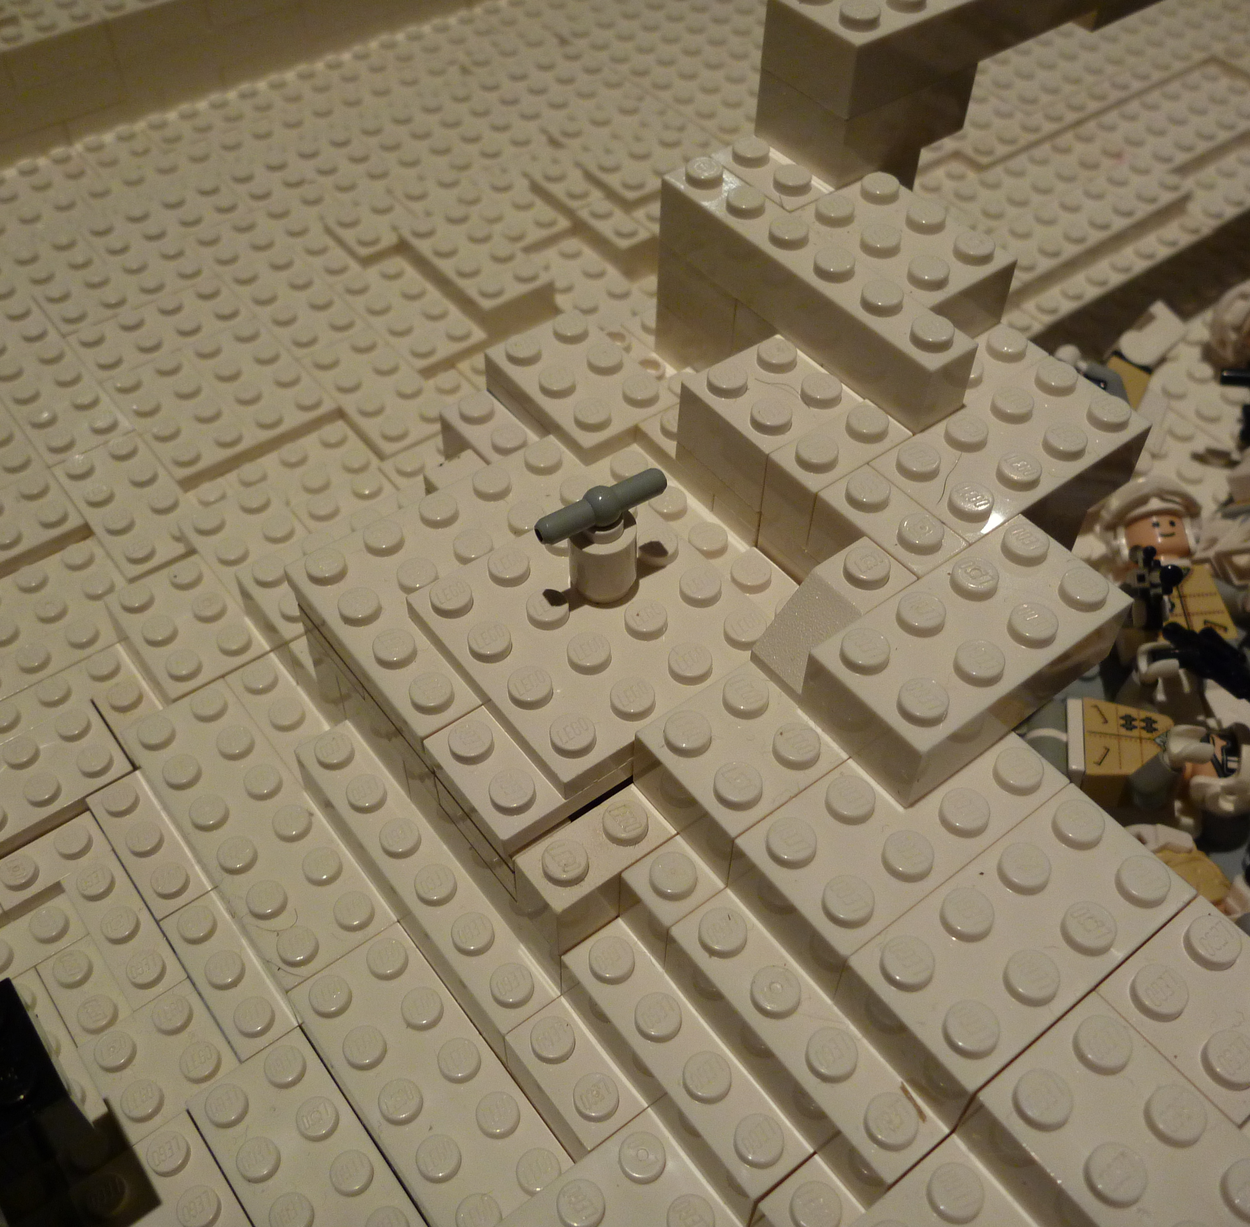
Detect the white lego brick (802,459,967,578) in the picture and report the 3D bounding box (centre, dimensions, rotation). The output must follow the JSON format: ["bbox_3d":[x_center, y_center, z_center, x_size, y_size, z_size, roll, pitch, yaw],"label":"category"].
[{"bbox_3d":[0.029,-0.008,0.149,0.008,0.011,0.016,-31,57,-24],"label":"white lego brick"}]

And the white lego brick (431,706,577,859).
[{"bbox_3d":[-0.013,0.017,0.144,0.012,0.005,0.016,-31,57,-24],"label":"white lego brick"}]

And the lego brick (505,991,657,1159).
[{"bbox_3d":[-0.006,0.053,0.148,0.008,0.011,0.016,-31,57,-24],"label":"lego brick"}]

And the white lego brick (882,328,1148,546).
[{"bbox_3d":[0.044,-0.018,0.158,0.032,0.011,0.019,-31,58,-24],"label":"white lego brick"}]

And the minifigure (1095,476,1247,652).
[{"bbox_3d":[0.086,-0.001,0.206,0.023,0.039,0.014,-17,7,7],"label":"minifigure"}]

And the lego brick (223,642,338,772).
[{"bbox_3d":[-0.047,0.018,0.190,0.008,0.011,0.026,-30,57,-24],"label":"lego brick"}]

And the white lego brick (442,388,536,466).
[{"bbox_3d":[-0.017,-0.022,0.186,0.008,0.011,0.020,-30,57,-24],"label":"white lego brick"}]

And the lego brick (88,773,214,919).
[{"bbox_3d":[-0.067,0.033,0.187,0.008,0.008,0.024,-30,57,-24],"label":"lego brick"}]

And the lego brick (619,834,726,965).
[{"bbox_3d":[0.005,0.031,0.143,0.008,0.011,0.008,-30,57,-24],"label":"lego brick"}]

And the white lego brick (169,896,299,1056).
[{"bbox_3d":[-0.052,0.048,0.175,0.008,0.008,0.024,-30,57,-24],"label":"white lego brick"}]

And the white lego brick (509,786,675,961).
[{"bbox_3d":[-0.003,0.027,0.145,0.016,0.011,0.008,-31,58,-24],"label":"white lego brick"}]

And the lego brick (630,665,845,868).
[{"bbox_3d":[0.012,0.016,0.142,0.016,0.011,0.016,-31,58,-24],"label":"lego brick"}]

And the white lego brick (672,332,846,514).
[{"bbox_3d":[0.018,-0.024,0.162,0.016,0.011,0.016,-31,57,-24],"label":"white lego brick"}]

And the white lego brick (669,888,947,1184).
[{"bbox_3d":[0.017,0.043,0.133,0.008,0.011,0.032,-30,57,-24],"label":"white lego brick"}]

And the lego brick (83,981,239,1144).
[{"bbox_3d":[-0.059,0.058,0.170,0.016,0.006,0.016,-30,57,-24],"label":"lego brick"}]

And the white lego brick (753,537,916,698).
[{"bbox_3d":[0.022,0.000,0.142,0.016,0.011,0.008,-31,57,-24],"label":"white lego brick"}]

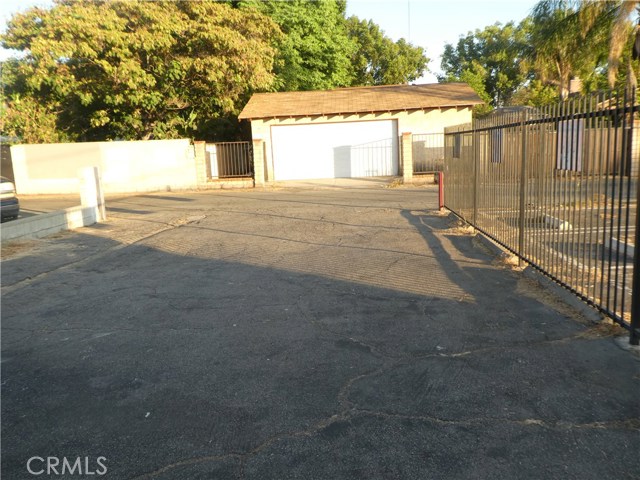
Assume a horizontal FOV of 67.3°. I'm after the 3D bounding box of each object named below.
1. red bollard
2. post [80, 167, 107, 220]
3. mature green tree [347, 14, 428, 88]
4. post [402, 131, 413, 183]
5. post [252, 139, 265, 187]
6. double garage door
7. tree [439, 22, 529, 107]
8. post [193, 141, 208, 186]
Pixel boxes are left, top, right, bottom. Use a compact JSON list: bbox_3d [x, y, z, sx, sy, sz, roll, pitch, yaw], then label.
[{"bbox_3d":[2.760,-1.104,10.900,0.090,0.872,0.090,-2,8,4],"label":"red bollard"},{"bbox_3d":[-5.140,-1.020,10.901,0.360,1.266,0.380,0,8,16],"label":"post"},{"bbox_3d":[4.204,-9.093,30.987,6.000,9.970,6.000,-2,8,0],"label":"mature green tree"},{"bbox_3d":[3.110,-2.898,16.951,0.300,1.750,0.300,-1,8,6],"label":"post"},{"bbox_3d":[-2.196,-2.754,17.251,0.300,1.710,0.300,-1,8,6],"label":"post"},{"bbox_3d":[0.609,-3.469,18.650,4.880,2.130,0.100,-1,8,6],"label":"double garage door"},{"bbox_3d":[10.647,-9.032,30.995,6.200,9.369,6.200,-2,8,0],"label":"tree"},{"bbox_3d":[-4.290,-2.703,17.301,0.300,1.690,0.300,-1,8,6],"label":"post"}]

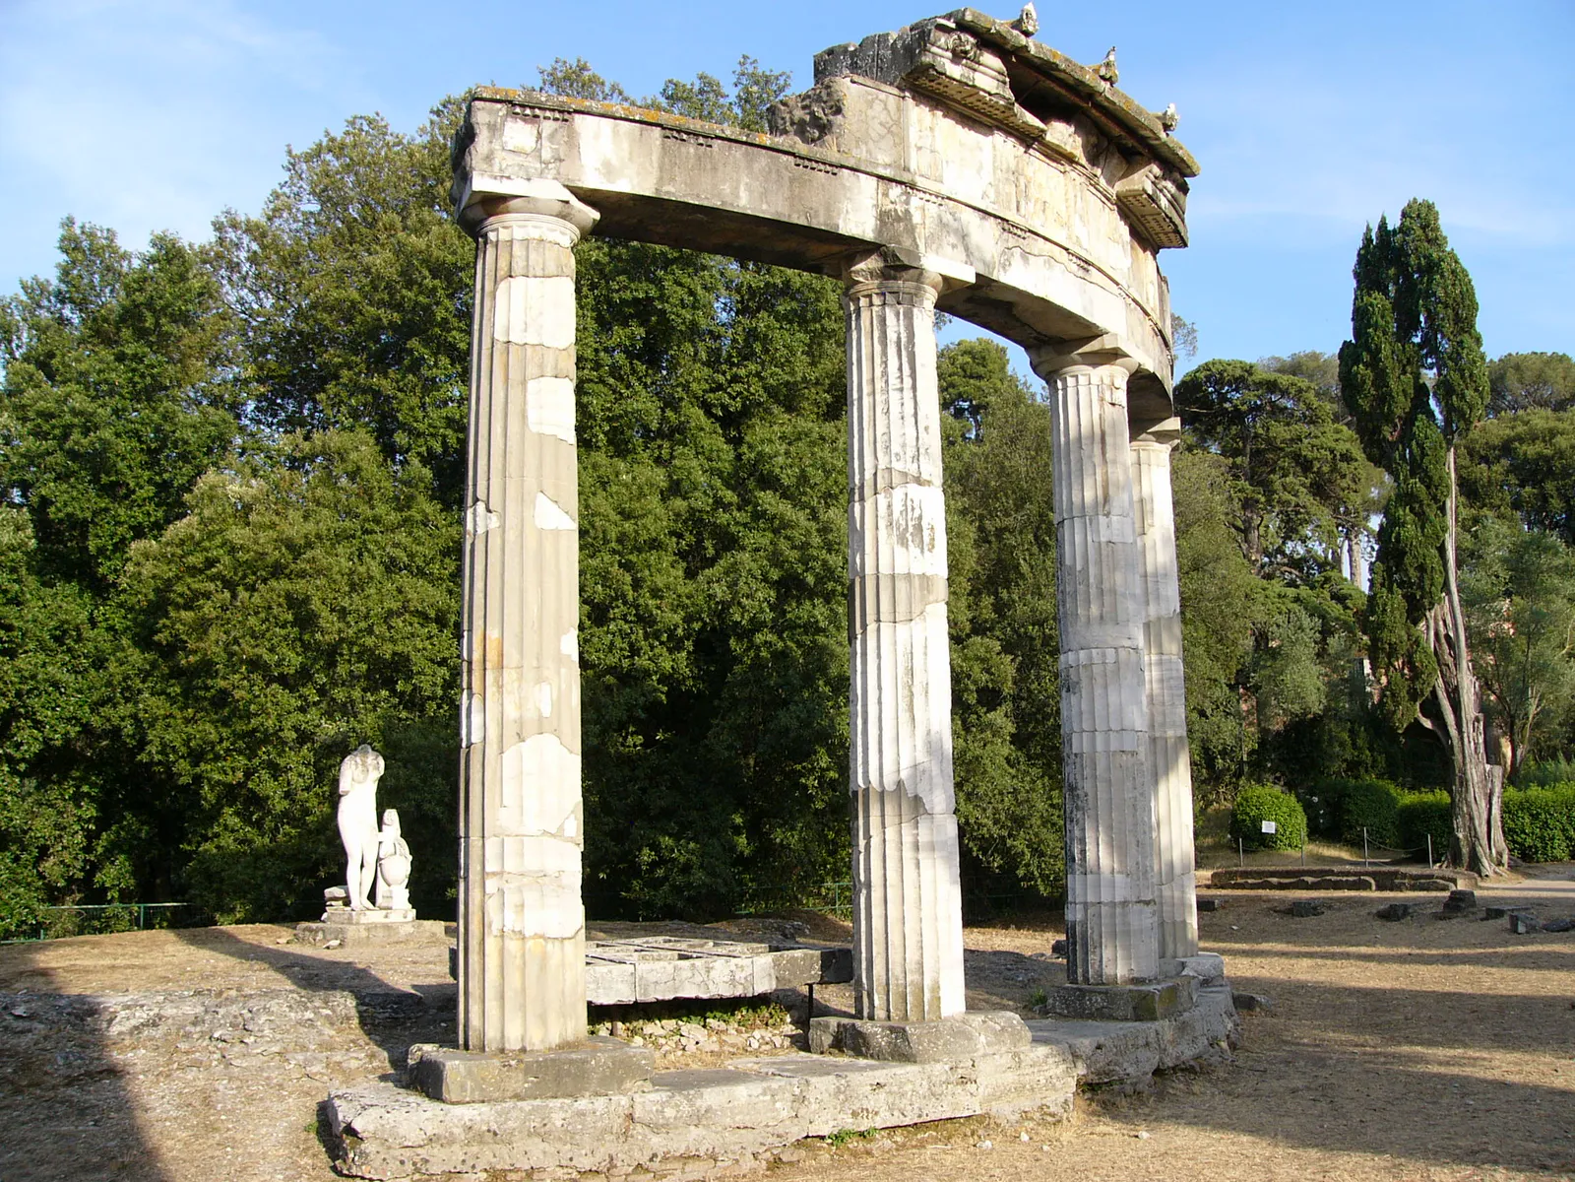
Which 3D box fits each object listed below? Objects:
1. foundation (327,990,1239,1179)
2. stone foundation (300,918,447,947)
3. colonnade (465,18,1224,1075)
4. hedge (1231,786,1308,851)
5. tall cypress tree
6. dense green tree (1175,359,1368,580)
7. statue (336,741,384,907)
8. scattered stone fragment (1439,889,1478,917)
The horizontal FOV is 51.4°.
[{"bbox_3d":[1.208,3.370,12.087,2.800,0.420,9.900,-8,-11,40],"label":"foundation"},{"bbox_3d":[-4.252,3.500,16.671,1.180,0.260,1.100,7,-11,-41],"label":"stone foundation"},{"bbox_3d":[1.404,-0.511,12.443,2.350,7.000,8.800,-8,-11,40],"label":"colonnade"},{"bbox_3d":[13.685,6.414,46.533,2.150,1.850,2.000,-4,-9,20],"label":"hedge"},{"bbox_3d":[17.227,-1.493,44.659,4.300,18.200,4.000,-4,-9,20],"label":"tall cypress tree"},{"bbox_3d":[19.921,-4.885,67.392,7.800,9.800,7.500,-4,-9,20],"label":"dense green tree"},{"bbox_3d":[-4.387,2.434,16.829,0.460,1.690,0.380,7,-11,-41],"label":"statue"},{"bbox_3d":[11.472,5.352,27.995,0.660,0.450,0.500,-4,-9,20],"label":"scattered stone fragment"}]

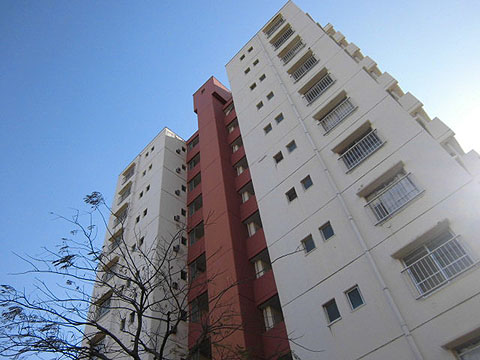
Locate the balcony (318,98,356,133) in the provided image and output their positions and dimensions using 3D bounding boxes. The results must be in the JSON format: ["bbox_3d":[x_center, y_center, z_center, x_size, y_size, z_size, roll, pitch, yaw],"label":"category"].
[{"bbox_3d":[4.359,-2.748,15.963,0.384,0.931,1.843,34,-64,-30],"label":"balcony"}]

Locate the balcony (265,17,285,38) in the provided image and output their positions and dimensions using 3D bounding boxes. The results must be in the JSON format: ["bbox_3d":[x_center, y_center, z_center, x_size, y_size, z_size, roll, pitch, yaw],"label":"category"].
[{"bbox_3d":[2.698,-11.454,27.012,0.250,0.911,1.829,35,-64,-30],"label":"balcony"}]

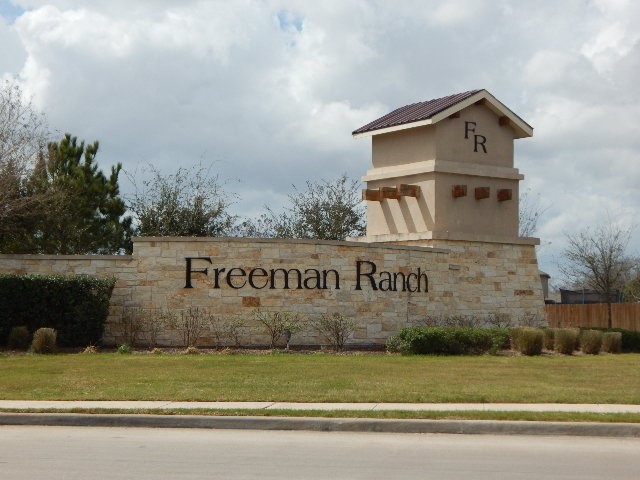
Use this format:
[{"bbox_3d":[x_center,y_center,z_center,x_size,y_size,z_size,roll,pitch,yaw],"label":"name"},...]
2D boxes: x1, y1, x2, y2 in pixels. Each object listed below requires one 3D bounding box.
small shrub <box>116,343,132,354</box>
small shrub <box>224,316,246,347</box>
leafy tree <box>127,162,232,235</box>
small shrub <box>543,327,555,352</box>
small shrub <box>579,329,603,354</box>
[{"bbox_3d":[-4.674,2.604,27.000,0.371,0.275,0.371,1,-4,0],"label":"small shrub"},{"bbox_3d":[-2.353,2.548,31.400,0.613,0.835,0.551,0,-4,0],"label":"small shrub"},{"bbox_3d":[-4.930,0.411,40.000,3.795,6.036,3.700,1,-4,0],"label":"leafy tree"},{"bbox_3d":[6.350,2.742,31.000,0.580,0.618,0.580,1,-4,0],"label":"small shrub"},{"bbox_3d":[7.041,2.650,29.300,0.598,0.649,0.598,1,-4,0],"label":"small shrub"}]

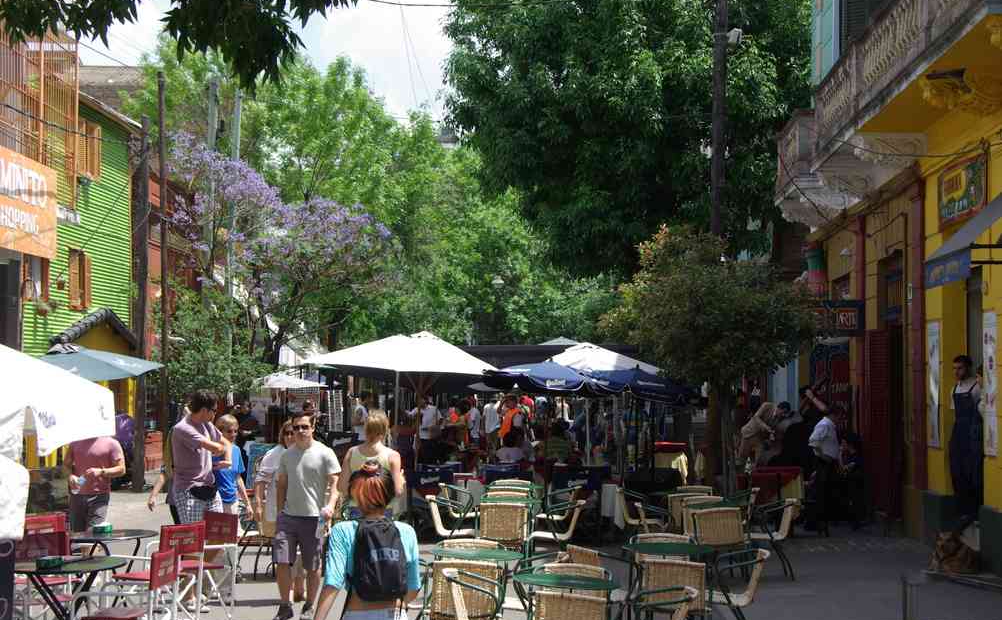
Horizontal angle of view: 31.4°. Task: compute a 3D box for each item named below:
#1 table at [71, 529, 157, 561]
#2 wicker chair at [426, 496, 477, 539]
[{"bbox_3d":[-2.926,2.055,13.300,0.760,0.740,0.760,0,-2,-6],"label":"table"},{"bbox_3d":[-0.487,2.364,18.866,0.570,0.790,0.560,0,-2,2],"label":"wicker chair"}]

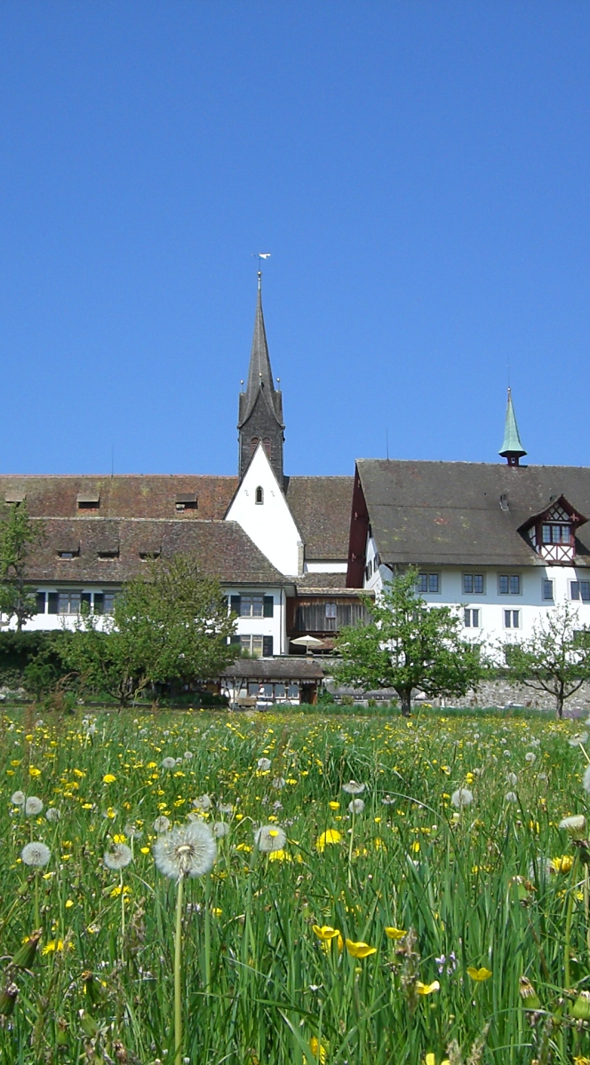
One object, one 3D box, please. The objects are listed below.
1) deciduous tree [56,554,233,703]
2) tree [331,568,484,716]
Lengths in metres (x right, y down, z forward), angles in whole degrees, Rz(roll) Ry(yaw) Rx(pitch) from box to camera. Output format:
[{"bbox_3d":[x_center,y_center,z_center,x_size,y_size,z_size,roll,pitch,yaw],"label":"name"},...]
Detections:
[{"bbox_3d":[-9.197,6.225,97.903,11.218,9.745,10.096,0,-11,0],"label":"deciduous tree"},{"bbox_3d":[6.123,5.995,84.758,8.324,8.183,7.908,0,-11,0],"label":"tree"}]

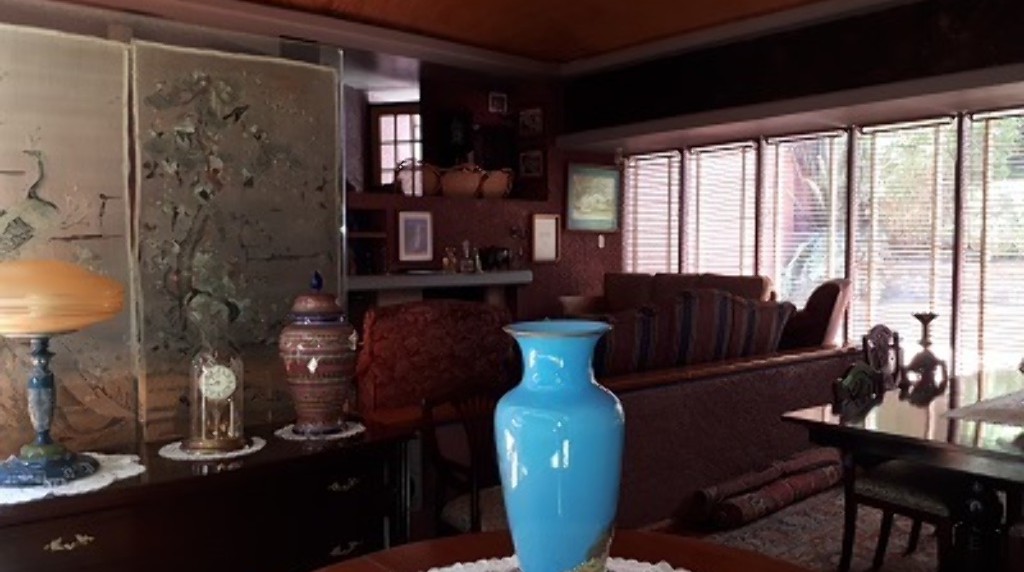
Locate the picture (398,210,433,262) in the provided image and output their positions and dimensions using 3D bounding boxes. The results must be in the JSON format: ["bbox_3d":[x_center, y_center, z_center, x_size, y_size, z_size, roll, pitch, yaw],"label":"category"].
[{"bbox_3d":[-0.724,-0.372,6.019,0.302,0.382,0.025,-3,4,-40],"label":"picture"}]

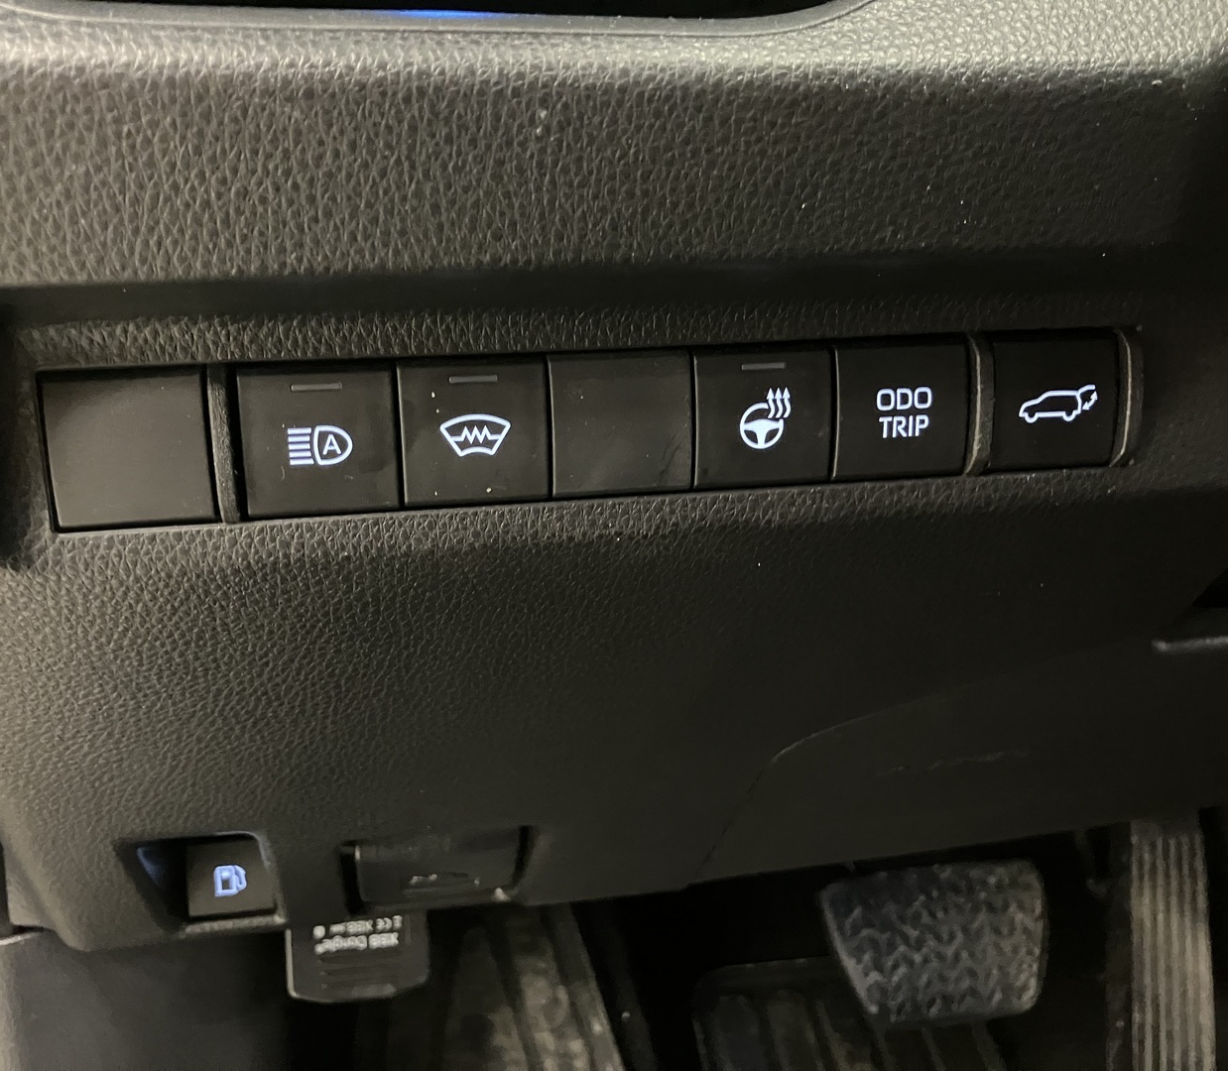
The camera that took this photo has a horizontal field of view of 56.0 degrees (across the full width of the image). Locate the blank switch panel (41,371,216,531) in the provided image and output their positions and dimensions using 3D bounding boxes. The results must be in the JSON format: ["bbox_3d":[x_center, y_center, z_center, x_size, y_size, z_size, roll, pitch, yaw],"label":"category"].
[{"bbox_3d":[-0.073,-0.013,0.178,0.023,0.022,0.009,-4,10,-9],"label":"blank switch panel"}]

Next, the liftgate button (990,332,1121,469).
[{"bbox_3d":[0.075,-0.023,0.202,0.023,0.022,0.009,-4,10,-9],"label":"liftgate button"}]

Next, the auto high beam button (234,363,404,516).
[{"bbox_3d":[-0.046,-0.015,0.183,0.023,0.022,0.009,-4,10,-9],"label":"auto high beam button"}]

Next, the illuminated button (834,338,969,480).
[{"bbox_3d":[0.048,-0.021,0.198,0.023,0.022,0.009,-4,10,-9],"label":"illuminated button"}]

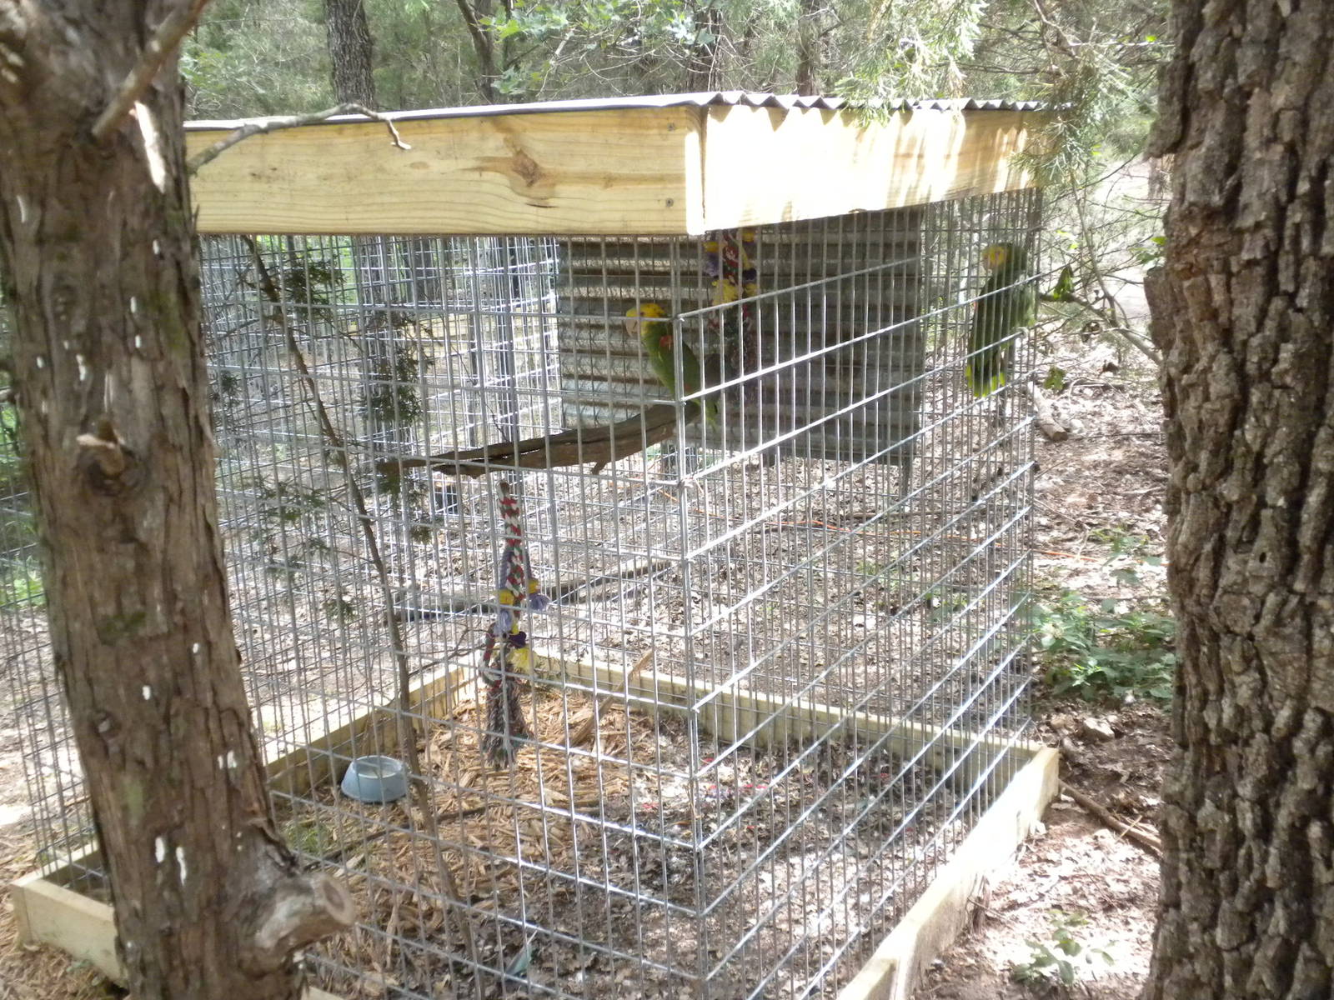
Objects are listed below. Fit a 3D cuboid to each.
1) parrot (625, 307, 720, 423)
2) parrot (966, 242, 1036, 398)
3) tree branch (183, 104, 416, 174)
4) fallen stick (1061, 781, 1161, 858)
[{"bbox_3d":[0.013,-0.305,3.220,0.210,0.270,0.110,-7,15,-18],"label":"parrot"},{"bbox_3d":[0.700,-0.376,2.980,0.150,0.320,0.120,-8,15,-19],"label":"parrot"},{"bbox_3d":[-0.413,-0.406,1.600,0.250,0.080,0.070,-3,15,0],"label":"tree branch"},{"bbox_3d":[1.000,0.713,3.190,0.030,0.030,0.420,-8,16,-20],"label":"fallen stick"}]

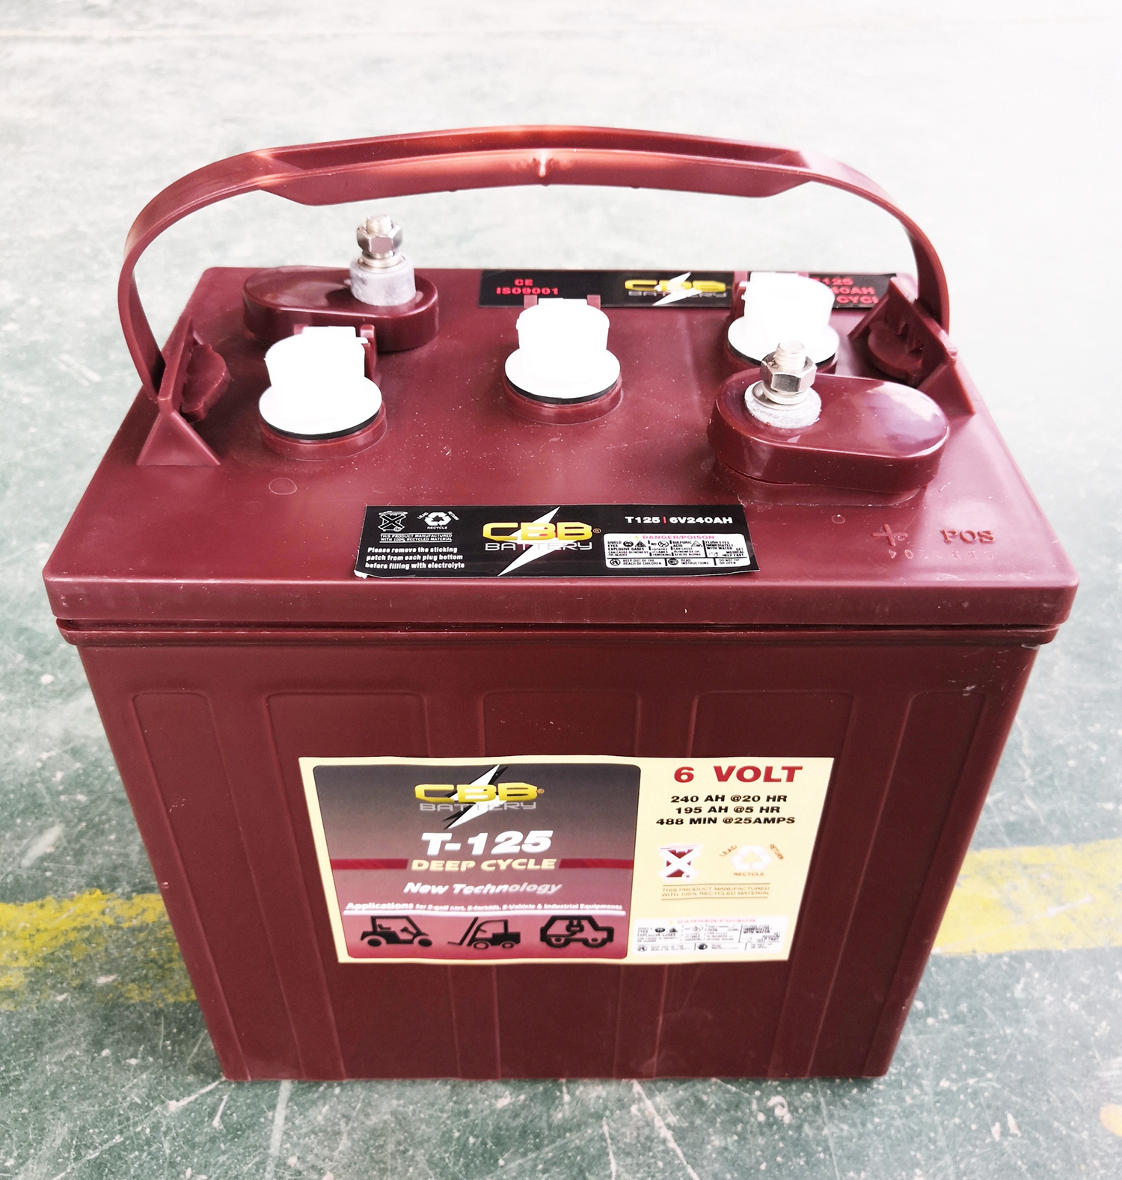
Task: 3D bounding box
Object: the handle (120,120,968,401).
[{"bbox_3d":[-0.003,-0.092,0.333,0.240,0.075,0.023,-2,40,-3],"label":"handle"}]

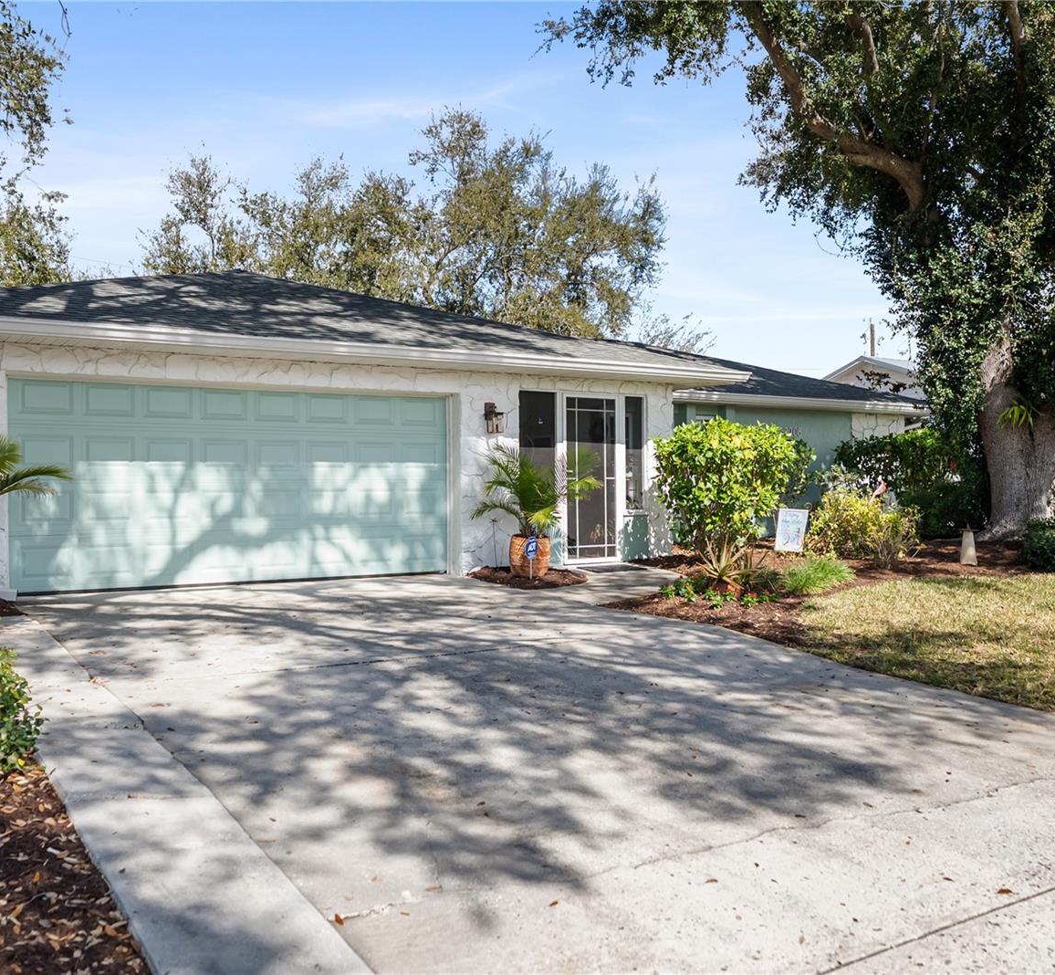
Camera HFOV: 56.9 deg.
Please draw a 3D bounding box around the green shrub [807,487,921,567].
[{"bbox_3d":[4.170,0.480,12.100,1.380,0.960,1.200,0,0,-31],"label":"green shrub"}]

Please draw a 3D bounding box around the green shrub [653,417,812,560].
[{"bbox_3d":[2.570,0.010,12.200,1.950,1.770,1.750,0,0,-31],"label":"green shrub"}]

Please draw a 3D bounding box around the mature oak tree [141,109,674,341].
[{"bbox_3d":[-3.350,-4.700,27.000,14.500,11.400,12.000,0,0,-31],"label":"mature oak tree"}]

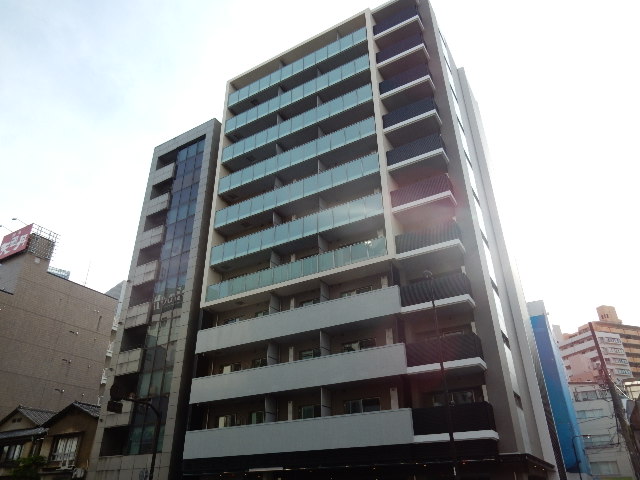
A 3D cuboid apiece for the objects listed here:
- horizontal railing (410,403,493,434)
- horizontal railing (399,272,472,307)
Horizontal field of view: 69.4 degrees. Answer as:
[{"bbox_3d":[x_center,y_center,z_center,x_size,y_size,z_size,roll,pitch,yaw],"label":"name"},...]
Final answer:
[{"bbox_3d":[5.790,7.788,19.990,3.205,1.146,1.099,-16,-33,26],"label":"horizontal railing"},{"bbox_3d":[5.497,2.590,21.839,3.108,1.092,1.030,-16,-33,26],"label":"horizontal railing"}]

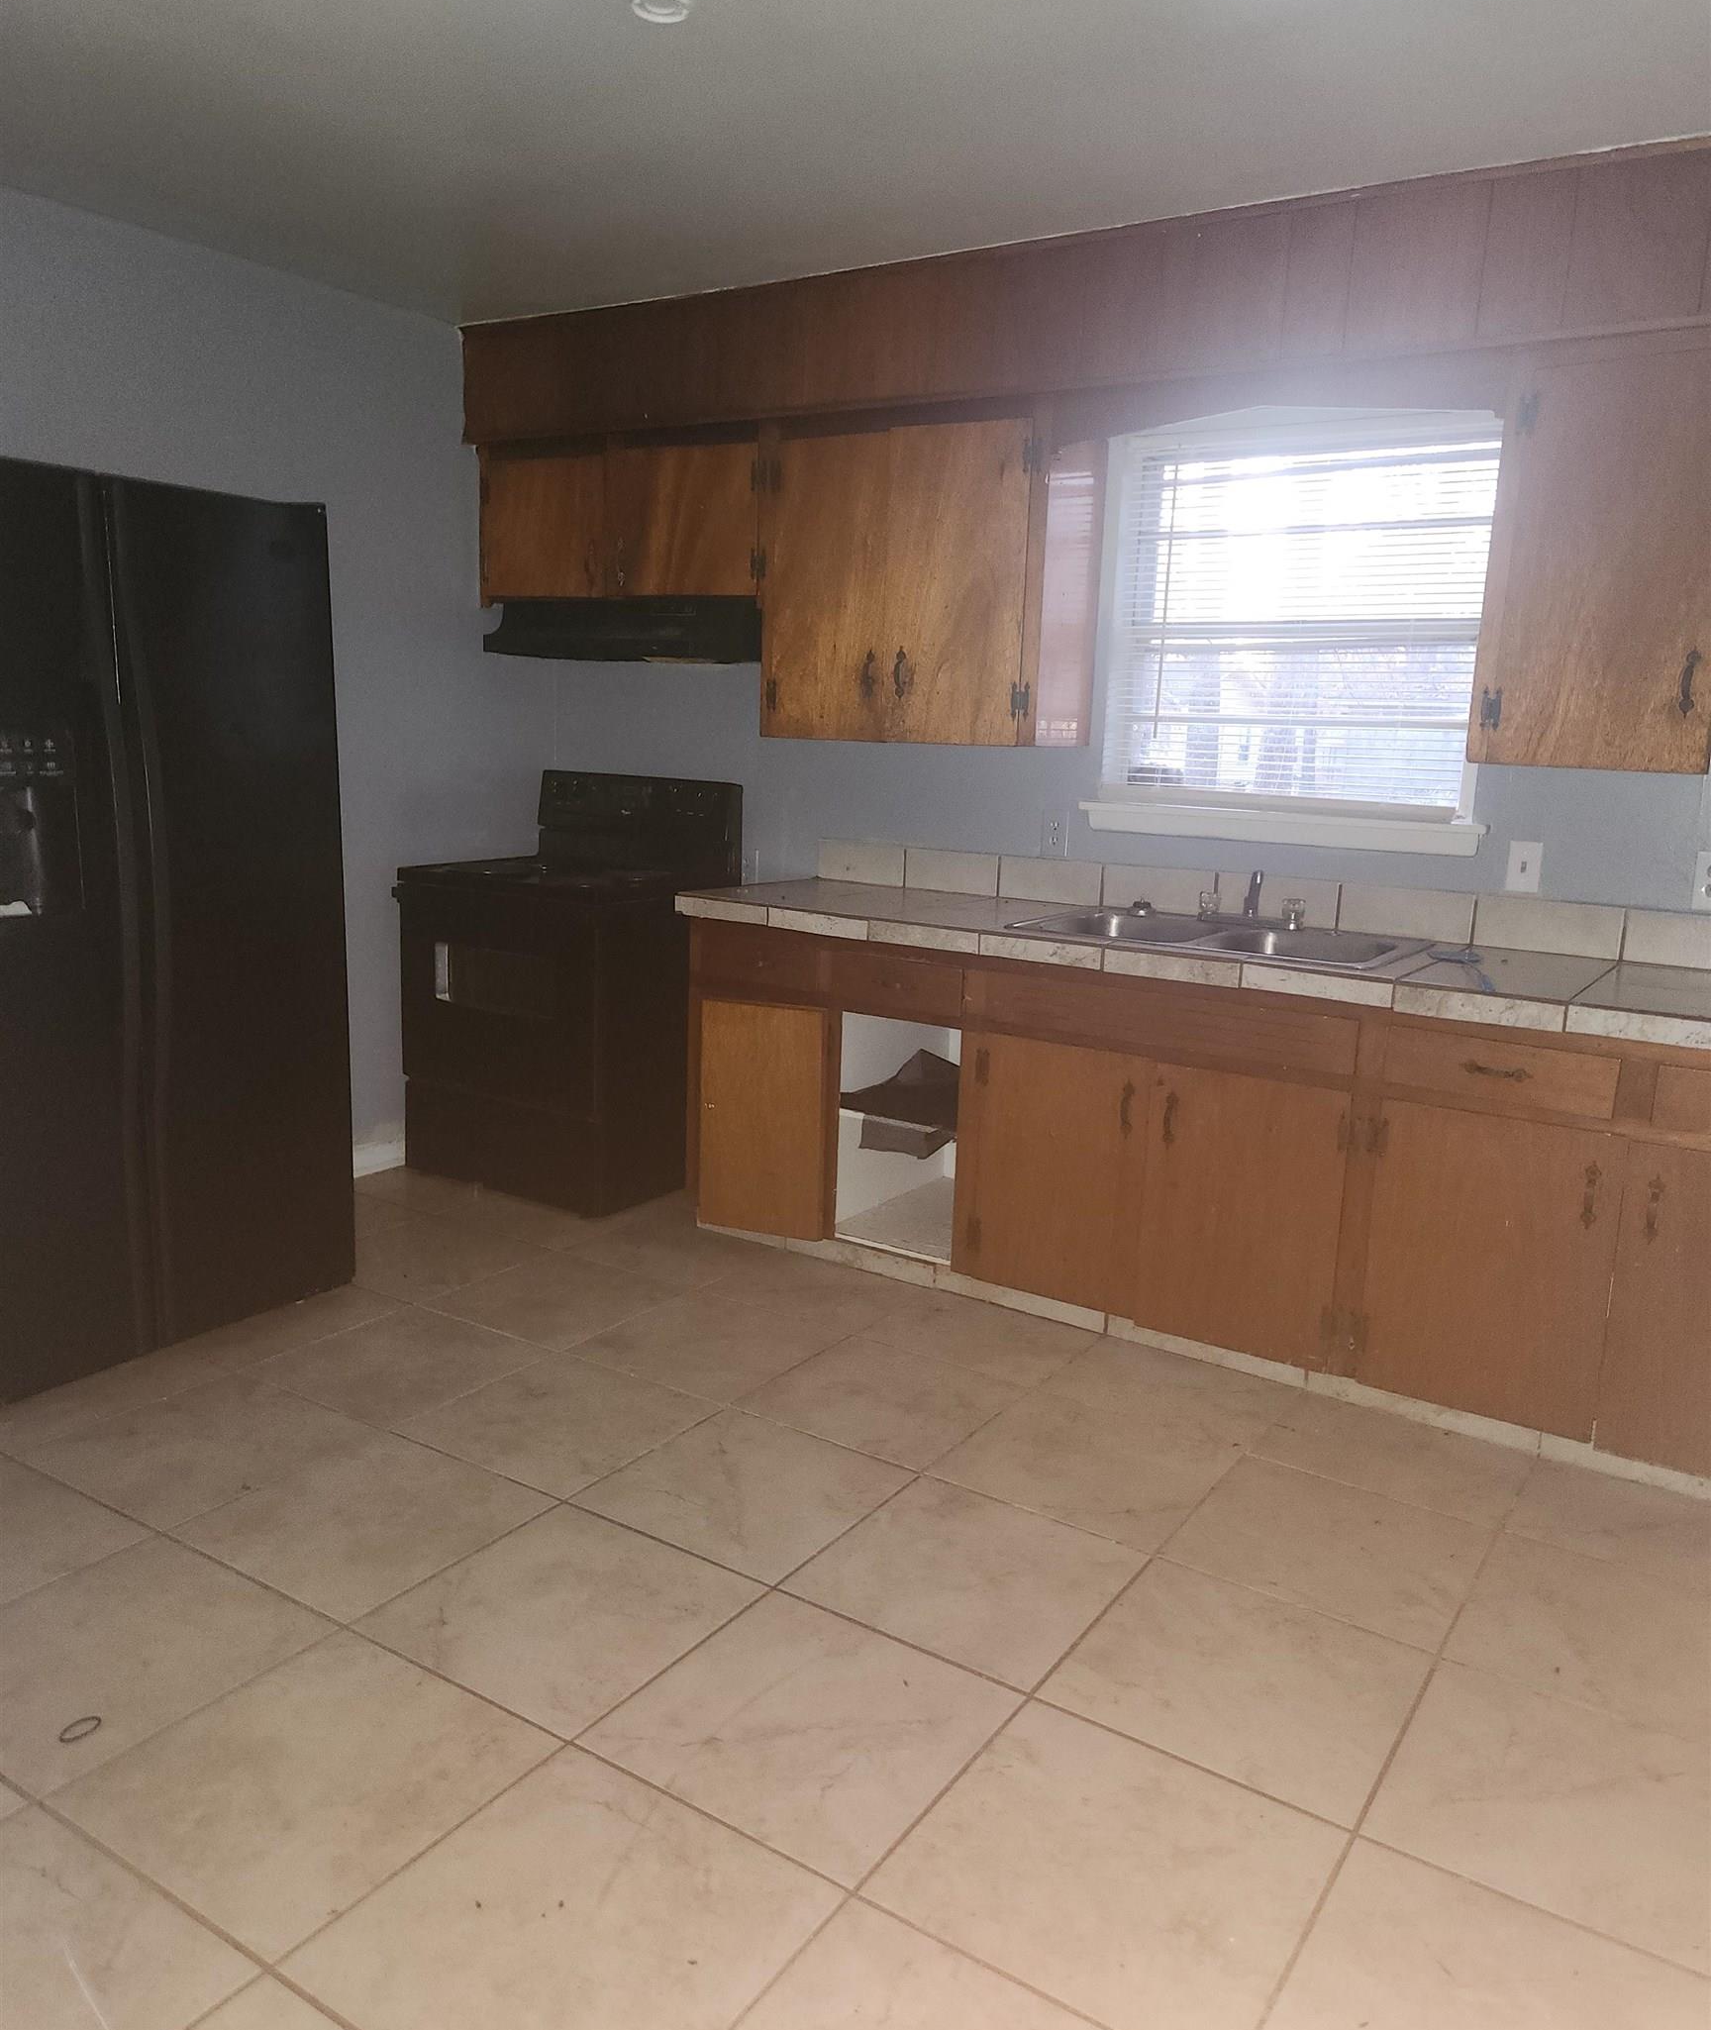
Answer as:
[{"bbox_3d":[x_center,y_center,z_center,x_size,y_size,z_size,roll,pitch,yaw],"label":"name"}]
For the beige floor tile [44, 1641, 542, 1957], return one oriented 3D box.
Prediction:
[{"bbox_3d":[-0.694,0.974,1.943,0.447,0.010,0.447,9,13,33],"label":"beige floor tile"}]

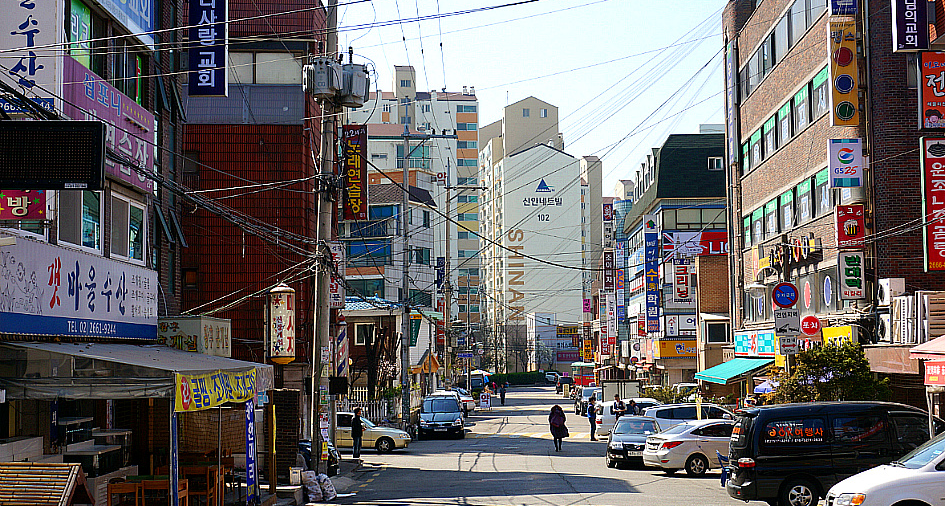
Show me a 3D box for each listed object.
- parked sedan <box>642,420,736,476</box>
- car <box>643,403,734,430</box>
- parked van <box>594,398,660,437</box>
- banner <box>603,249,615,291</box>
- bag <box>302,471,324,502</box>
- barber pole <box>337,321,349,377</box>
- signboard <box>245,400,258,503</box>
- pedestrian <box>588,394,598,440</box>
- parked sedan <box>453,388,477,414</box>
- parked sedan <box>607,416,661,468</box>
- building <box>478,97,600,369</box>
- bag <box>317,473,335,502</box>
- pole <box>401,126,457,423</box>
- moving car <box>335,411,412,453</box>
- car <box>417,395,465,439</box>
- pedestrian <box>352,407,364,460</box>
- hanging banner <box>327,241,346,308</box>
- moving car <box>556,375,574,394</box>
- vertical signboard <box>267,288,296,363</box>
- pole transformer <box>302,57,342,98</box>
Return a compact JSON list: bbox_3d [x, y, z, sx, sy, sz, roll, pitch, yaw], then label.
[{"bbox_3d":[7.044,5.304,35.788,4.370,1.460,1.700,1,-4,-15],"label":"parked sedan"},{"bbox_3d":[7.995,5.646,42.553,4.600,1.660,1.820,0,-4,-9],"label":"car"},{"bbox_3d":[7.200,6.557,51.000,4.550,1.680,1.820,0,-5,-10],"label":"parked van"},{"bbox_3d":[11.253,1.468,106.000,0.880,3.100,0.280,-1,-5,2],"label":"banner"},{"bbox_3d":[-3.101,4.497,24.900,0.390,0.610,0.380,-1,-5,0],"label":"bag"},{"bbox_3d":[-3.632,2.682,35.903,0.350,1.660,0.350,-1,-4,0],"label":"barber pole"},{"bbox_3d":[-4.277,3.820,24.789,0.050,2.020,0.620,-1,-4,5],"label":"signboard"},{"bbox_3d":[4.513,6.130,48.076,0.380,1.720,0.500,-1,-4,2],"label":"pedestrian"},{"bbox_3d":[-1.198,8.505,72.578,1.760,1.460,4.500,-2,-4,13],"label":"parked sedan"},{"bbox_3d":[5.085,5.736,39.600,1.820,1.470,4.750,-1,-5,7],"label":"parked sedan"},{"bbox_3d":[11.532,-1.281,233.173,17.000,48.000,29.000,0,-4,-8],"label":"building"},{"bbox_3d":[-2.831,4.552,25.000,0.380,0.520,0.370,-1,-5,0],"label":"bag"},{"bbox_3d":[-1.867,1.276,54.835,2.400,12.900,0.400,0,-5,-3],"label":"pole"},{"bbox_3d":[-4.359,6.631,47.678,4.450,1.430,1.720,-1,-4,10],"label":"moving car"},{"bbox_3d":[-1.293,6.817,53.600,1.790,1.690,4.550,-1,-5,-1],"label":"car"},{"bbox_3d":[-3.790,5.975,42.679,0.380,1.720,0.500,-1,-4,5],"label":"pedestrian"},{"bbox_3d":[-3.660,0.591,34.500,0.540,1.800,0.220,-1,-5,2],"label":"hanging banner"},{"bbox_3d":[10.096,14.365,139.511,1.840,1.720,4.550,-1,-4,3],"label":"moving car"},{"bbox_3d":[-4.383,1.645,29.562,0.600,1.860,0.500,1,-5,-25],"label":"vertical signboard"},{"bbox_3d":[-3.584,-4.207,30.800,0.840,0.880,0.720,-1,-5,6],"label":"pole transformer"}]

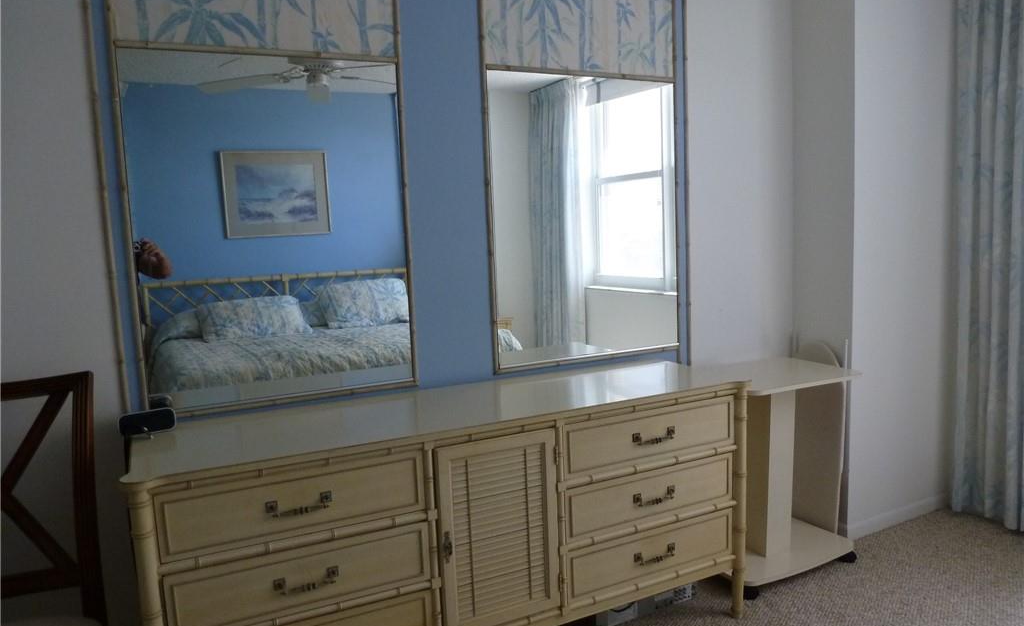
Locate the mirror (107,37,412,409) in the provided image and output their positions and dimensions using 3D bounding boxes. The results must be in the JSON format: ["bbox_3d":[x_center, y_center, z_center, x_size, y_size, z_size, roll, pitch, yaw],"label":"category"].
[{"bbox_3d":[-0.686,-0.245,2.096,0.777,1.006,0.040,-5,7,-25],"label":"mirror"}]

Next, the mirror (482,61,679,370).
[{"bbox_3d":[0.280,-0.334,2.546,0.777,1.006,0.040,-5,7,-25],"label":"mirror"}]

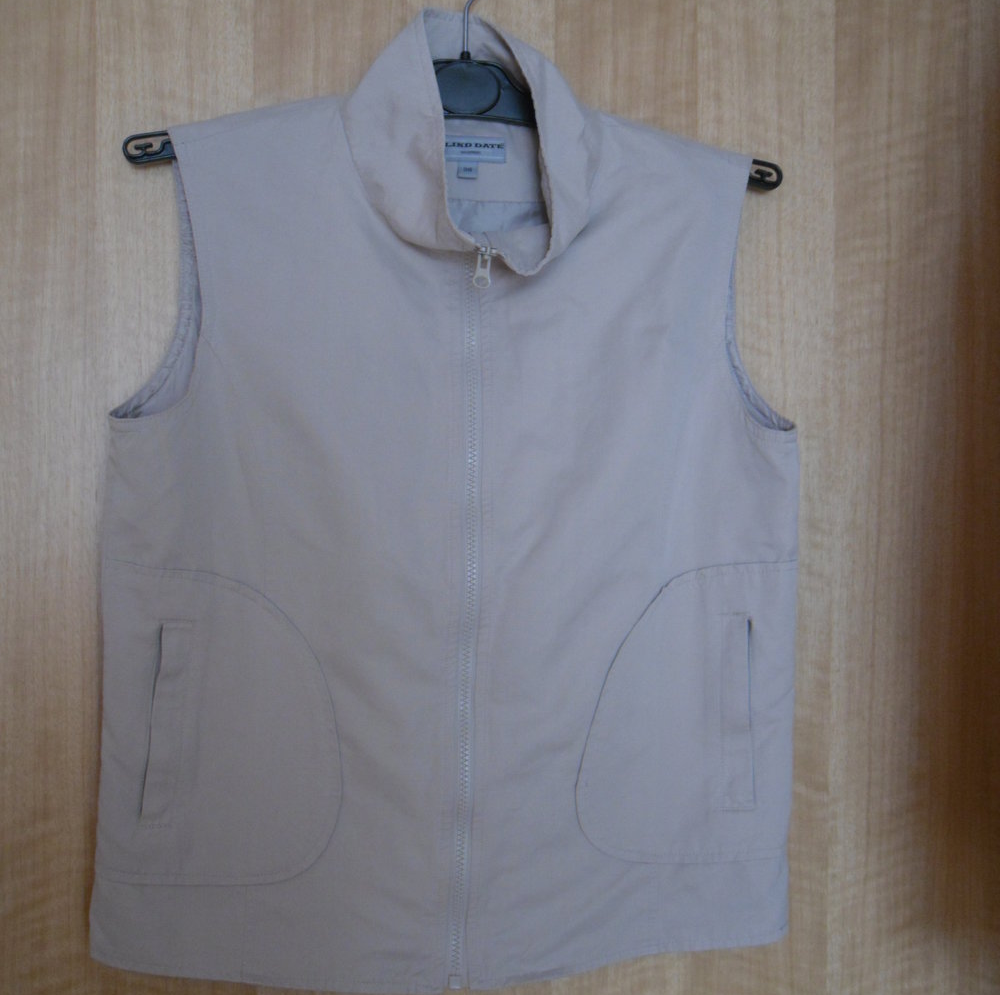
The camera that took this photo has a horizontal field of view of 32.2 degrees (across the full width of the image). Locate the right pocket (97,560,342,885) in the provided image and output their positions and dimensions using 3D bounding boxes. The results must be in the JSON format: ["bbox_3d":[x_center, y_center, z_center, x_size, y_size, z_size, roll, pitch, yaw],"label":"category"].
[{"bbox_3d":[-0.176,0.141,1.092,0.153,0.202,0.025,0,2,-5],"label":"right pocket"}]

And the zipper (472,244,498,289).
[{"bbox_3d":[-0.009,-0.145,1.083,0.015,0.029,0.009,0,2,-9],"label":"zipper"}]

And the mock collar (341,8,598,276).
[{"bbox_3d":[-0.019,-0.229,1.103,0.157,0.175,0.085,0,2,-10],"label":"mock collar"}]

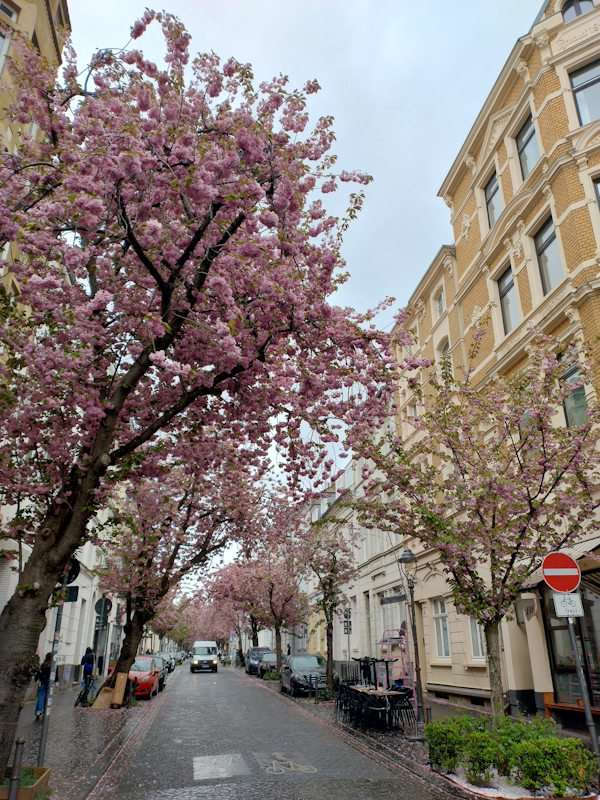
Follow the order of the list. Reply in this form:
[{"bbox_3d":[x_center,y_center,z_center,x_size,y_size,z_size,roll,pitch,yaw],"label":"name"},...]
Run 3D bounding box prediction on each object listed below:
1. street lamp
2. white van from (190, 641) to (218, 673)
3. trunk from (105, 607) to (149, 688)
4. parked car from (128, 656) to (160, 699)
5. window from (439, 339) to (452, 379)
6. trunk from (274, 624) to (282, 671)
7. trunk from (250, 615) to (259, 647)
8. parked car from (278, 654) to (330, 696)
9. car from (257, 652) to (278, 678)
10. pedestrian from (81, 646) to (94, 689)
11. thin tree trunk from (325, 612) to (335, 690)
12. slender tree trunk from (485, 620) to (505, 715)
[{"bbox_3d":[2.776,5.599,13.963,0.460,3.850,0.460,4,-24,-9],"label":"street lamp"},{"bbox_3d":[-7.606,20.387,46.115,1.980,2.330,5.200,4,-24,-9],"label":"white van"},{"bbox_3d":[-5.807,8.562,19.323,1.050,2.950,0.800,4,-24,-8],"label":"trunk"},{"bbox_3d":[-6.643,11.133,23.244,1.750,1.480,3.970,4,-24,-8],"label":"parked car"},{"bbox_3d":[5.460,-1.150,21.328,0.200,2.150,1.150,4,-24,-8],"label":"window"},{"bbox_3d":[-1.145,13.829,31.775,0.380,2.900,0.380,4,-24,-9],"label":"trunk"},{"bbox_3d":[-3.489,18.981,45.093,0.520,4.000,0.520,4,-24,-9],"label":"trunk"},{"bbox_3d":[0.313,10.765,22.724,1.800,1.450,4.500,4,-24,-9],"label":"parked car"},{"bbox_3d":[-1.749,17.545,38.143,1.760,1.490,4.100,4,-24,-8],"label":"car"},{"bbox_3d":[-8.769,11.084,23.929,0.520,1.660,0.380,4,-24,-9],"label":"pedestrian"},{"bbox_3d":[1.124,9.537,21.589,0.340,2.950,0.300,4,-24,-8],"label":"thin tree trunk"},{"bbox_3d":[2.877,4.310,8.656,0.270,2.050,0.270,4,-24,-9],"label":"slender tree trunk"}]

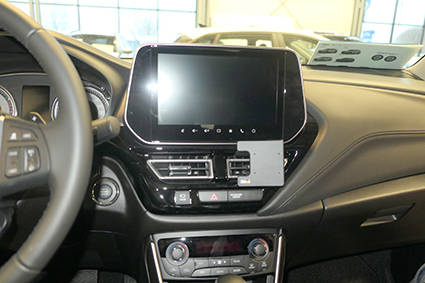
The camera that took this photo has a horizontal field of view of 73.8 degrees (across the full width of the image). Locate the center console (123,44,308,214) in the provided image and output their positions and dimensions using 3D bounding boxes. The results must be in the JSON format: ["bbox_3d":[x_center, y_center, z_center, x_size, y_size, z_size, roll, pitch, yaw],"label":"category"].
[{"bbox_3d":[-0.001,-0.021,0.512,0.300,0.275,0.100,0,3,-6],"label":"center console"}]

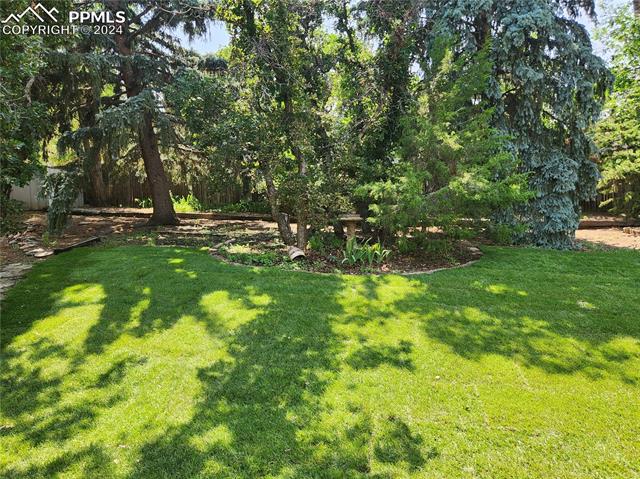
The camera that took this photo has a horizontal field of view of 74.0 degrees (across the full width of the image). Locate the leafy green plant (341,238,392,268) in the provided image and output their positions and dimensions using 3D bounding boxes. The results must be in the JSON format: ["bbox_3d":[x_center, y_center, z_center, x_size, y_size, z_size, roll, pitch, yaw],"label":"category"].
[{"bbox_3d":[0.886,0.265,8.100,0.900,0.500,0.600,0,8,0],"label":"leafy green plant"}]

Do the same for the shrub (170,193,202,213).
[{"bbox_3d":[-4.980,-1.380,15.900,1.200,0.760,0.950,0,9,0],"label":"shrub"}]

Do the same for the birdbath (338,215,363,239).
[{"bbox_3d":[0.630,-0.130,8.800,0.500,0.720,0.500,0,9,0],"label":"birdbath"}]

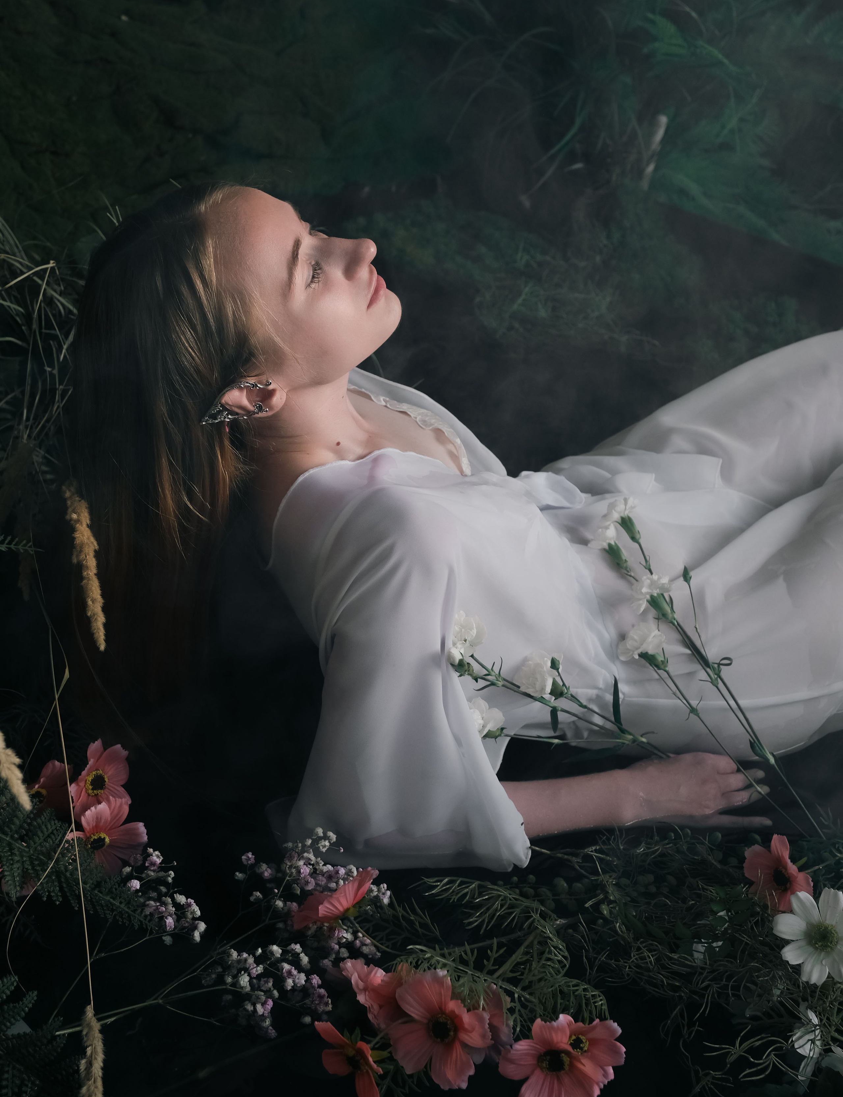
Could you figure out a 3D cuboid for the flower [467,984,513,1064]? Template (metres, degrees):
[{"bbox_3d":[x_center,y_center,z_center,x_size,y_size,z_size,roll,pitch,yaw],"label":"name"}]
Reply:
[{"bbox_3d":[0.042,0.364,1.290,0.068,0.028,0.068,-25,89,-26],"label":"flower"}]

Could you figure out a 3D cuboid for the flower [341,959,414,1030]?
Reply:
[{"bbox_3d":[-0.030,0.338,1.280,0.034,0.068,0.068,-10,41,-13],"label":"flower"}]

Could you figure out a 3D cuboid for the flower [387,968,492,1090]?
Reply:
[{"bbox_3d":[0.014,0.353,1.240,0.078,0.030,0.086,6,78,7],"label":"flower"}]

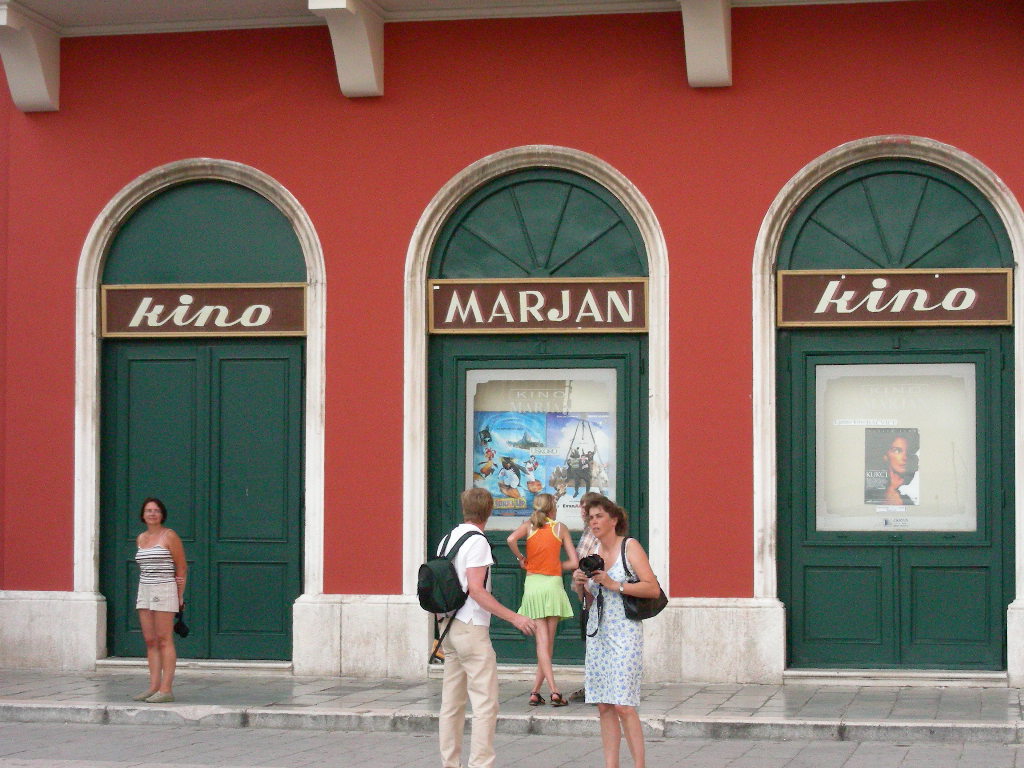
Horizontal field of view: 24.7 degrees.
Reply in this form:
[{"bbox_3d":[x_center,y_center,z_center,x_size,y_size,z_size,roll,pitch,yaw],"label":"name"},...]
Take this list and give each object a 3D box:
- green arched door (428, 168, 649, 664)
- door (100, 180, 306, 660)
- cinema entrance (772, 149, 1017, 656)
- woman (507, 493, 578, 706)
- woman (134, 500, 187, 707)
[{"bbox_3d":[0.243,0.282,21.450,2.094,4.566,0.150,-1,-3,12],"label":"green arched door"},{"bbox_3d":[-2.931,0.319,22.089,2.101,4.566,0.220,-1,-3,12],"label":"door"},{"bbox_3d":[3.402,0.252,20.763,2.093,4.540,0.150,-1,-3,12],"label":"cinema entrance"},{"bbox_3d":[0.253,1.722,18.798,0.540,1.680,0.340,-1,-3,18],"label":"woman"},{"bbox_3d":[-2.885,1.749,19.074,0.410,1.643,0.300,-1,-3,28],"label":"woman"}]

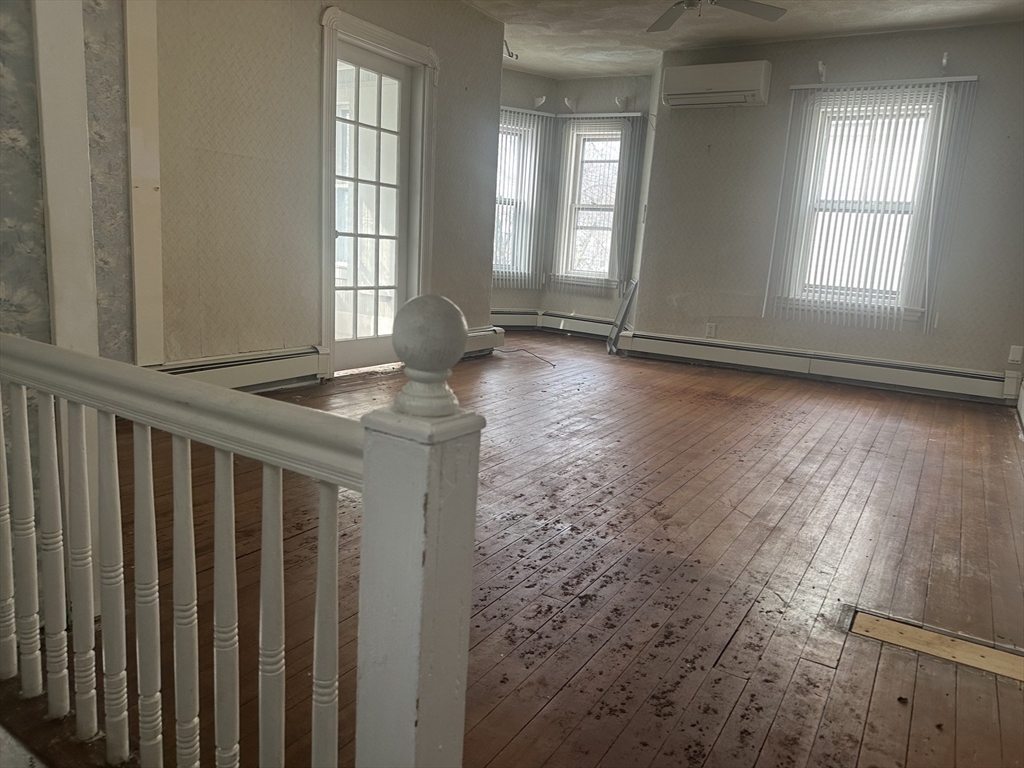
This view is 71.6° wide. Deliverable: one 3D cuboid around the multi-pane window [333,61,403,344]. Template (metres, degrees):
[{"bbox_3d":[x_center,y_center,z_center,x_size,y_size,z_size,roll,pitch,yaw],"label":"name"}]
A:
[{"bbox_3d":[-0.981,-1.169,4.745,0.040,1.733,0.566,10,13,31],"label":"multi-pane window"}]

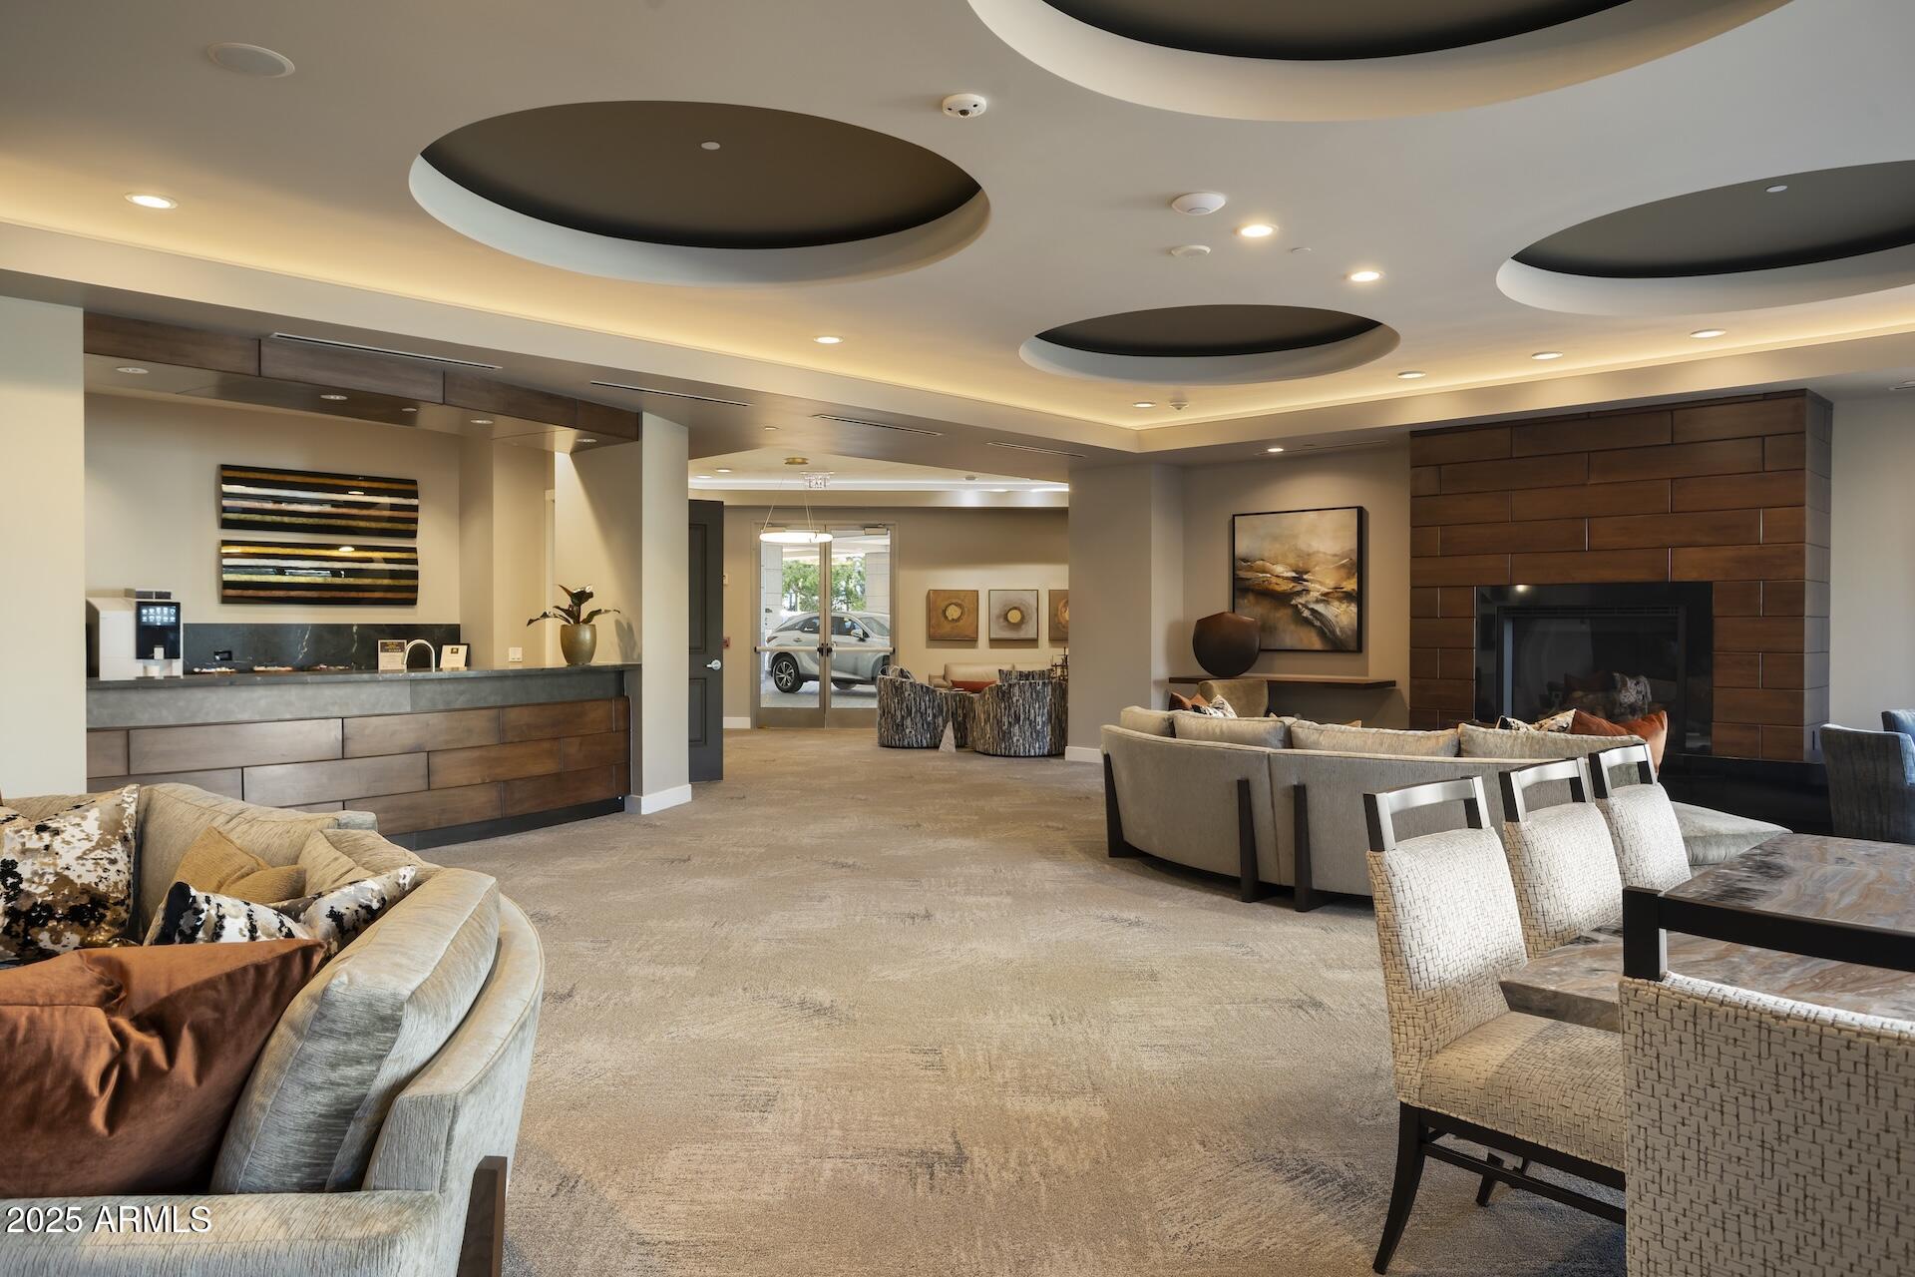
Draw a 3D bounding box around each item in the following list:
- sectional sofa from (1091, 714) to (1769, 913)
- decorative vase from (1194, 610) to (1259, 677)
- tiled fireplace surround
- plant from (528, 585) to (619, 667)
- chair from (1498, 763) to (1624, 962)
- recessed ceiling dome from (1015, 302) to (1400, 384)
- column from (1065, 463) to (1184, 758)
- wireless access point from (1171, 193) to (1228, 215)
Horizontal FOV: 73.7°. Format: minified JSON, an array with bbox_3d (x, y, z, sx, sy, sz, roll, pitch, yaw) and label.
[{"bbox_3d":[2.240,0.831,6.374,3.267,0.840,1.744,1,1,42],"label":"sectional sofa"},{"bbox_3d":[2.376,0.053,11.293,0.609,0.569,0.500,1,1,44],"label":"decorative vase"},{"bbox_3d":[4.677,-0.404,9.223,2.575,2.348,0.730,1,1,44],"label":"tiled fireplace surround"},{"bbox_3d":[-2.816,-0.094,9.366,0.680,0.600,0.580,0,1,0],"label":"plant"},{"bbox_3d":[1.644,0.798,2.933,0.500,0.970,0.600,0,1,-45],"label":"chair"},{"bbox_3d":[1.605,-1.950,8.178,2.363,0.210,2.363,0,1,0],"label":"recessed ceiling dome"},{"bbox_3d":[1.604,-0.207,12.224,0.975,2.803,0.500,1,1,44],"label":"column"},{"bbox_3d":[1.007,-1.796,5.323,0.225,0.045,0.225,0,1,0],"label":"wireless access point"}]

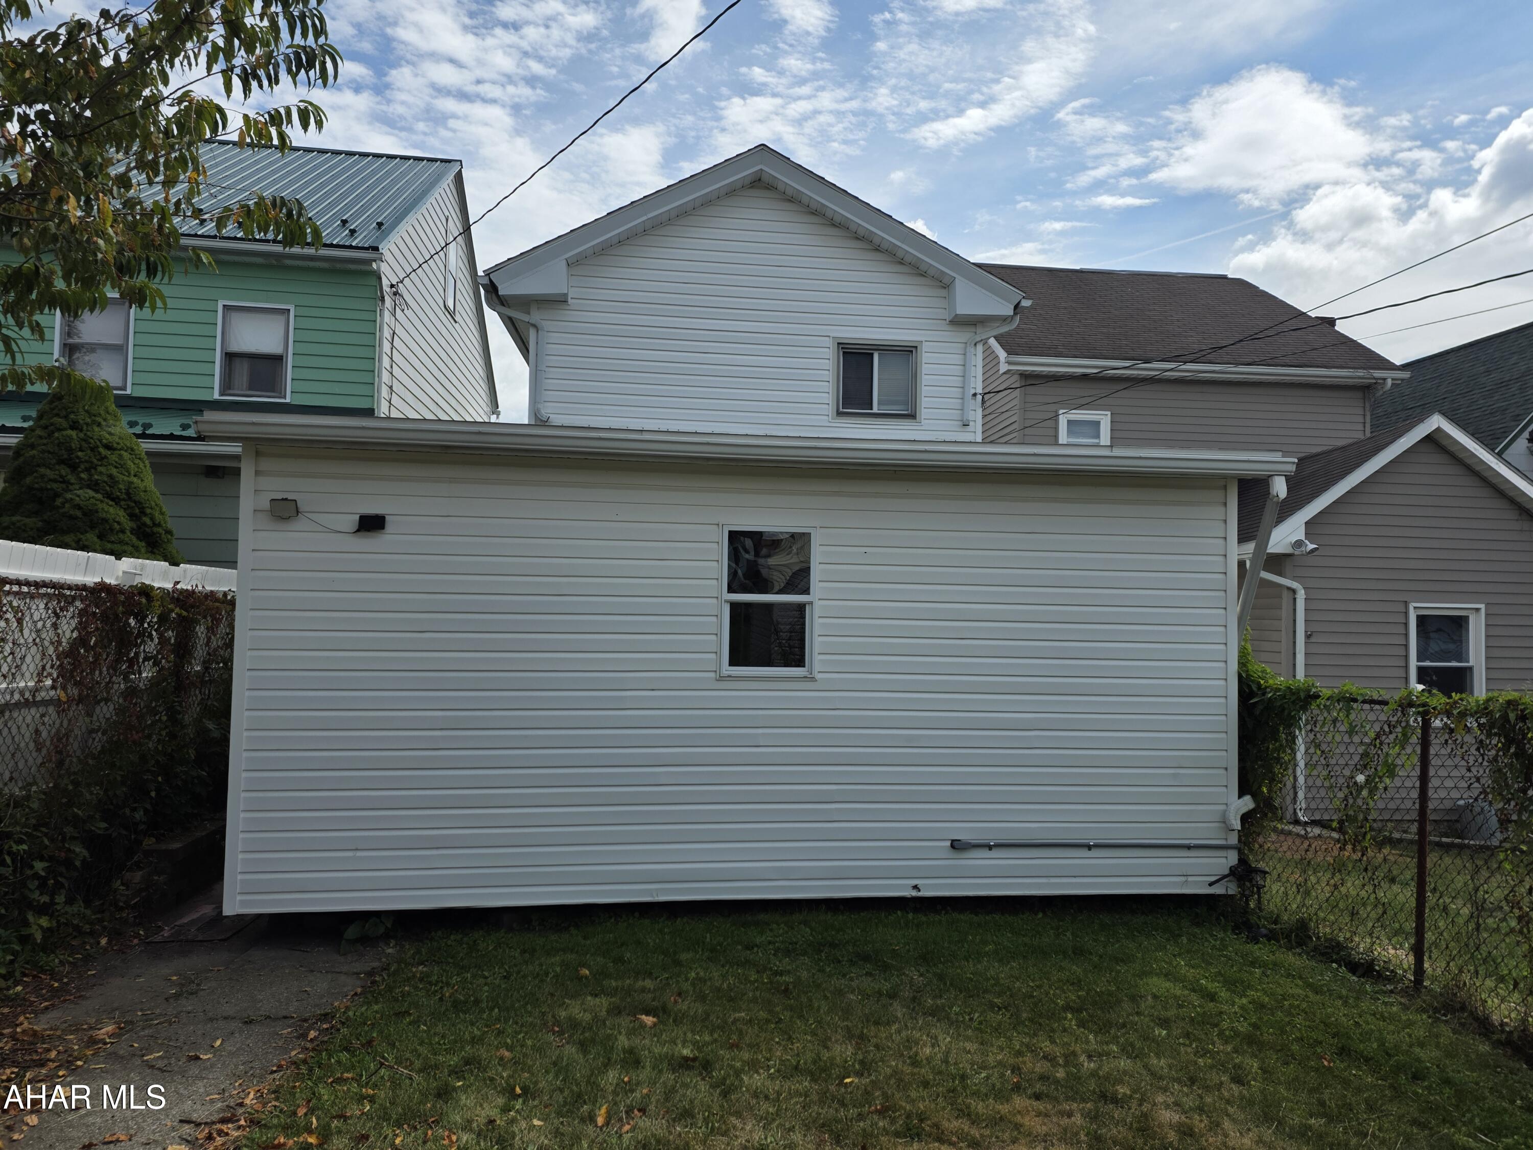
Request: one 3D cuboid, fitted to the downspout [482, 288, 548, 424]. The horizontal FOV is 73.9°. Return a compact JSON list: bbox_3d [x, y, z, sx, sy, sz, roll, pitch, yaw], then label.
[{"bbox_3d":[-2.660,-2.319,10.873,0.730,1.400,0.150,1,-3,-8],"label":"downspout"}]

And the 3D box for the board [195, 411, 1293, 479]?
[{"bbox_3d":[0.087,-0.683,5.427,5.850,0.165,0.160,1,-3,-7],"label":"board"}]

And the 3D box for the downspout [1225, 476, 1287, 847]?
[{"bbox_3d":[2.766,0.458,5.826,0.295,2.060,0.280,1,-3,-7],"label":"downspout"}]

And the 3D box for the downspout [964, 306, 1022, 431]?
[{"bbox_3d":[2.562,-2.326,11.612,0.665,1.370,0.150,1,-3,-8],"label":"downspout"}]

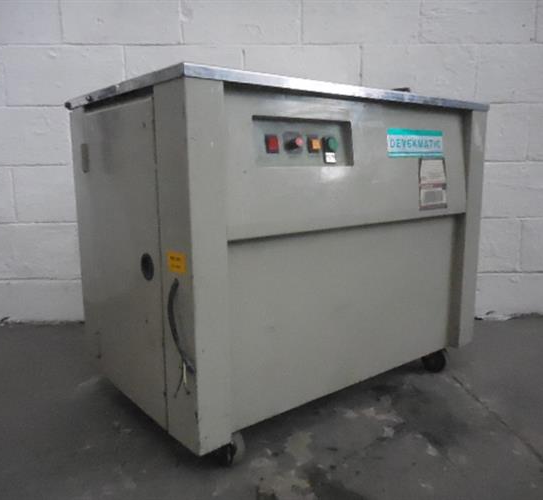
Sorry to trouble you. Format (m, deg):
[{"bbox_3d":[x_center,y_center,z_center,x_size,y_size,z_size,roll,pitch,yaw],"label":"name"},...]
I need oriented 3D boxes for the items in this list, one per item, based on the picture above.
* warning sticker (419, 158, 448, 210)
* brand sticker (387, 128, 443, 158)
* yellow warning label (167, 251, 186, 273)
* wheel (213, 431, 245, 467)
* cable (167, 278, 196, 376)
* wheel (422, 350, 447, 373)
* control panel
[{"bbox_3d":[0.406,-0.166,1.202,0.115,0.129,0.005,-8,4,-38],"label":"warning sticker"},{"bbox_3d":[0.354,-0.257,1.163,0.225,0.069,0.005,-8,4,-38],"label":"brand sticker"},{"bbox_3d":[-0.165,0.022,0.833,0.005,0.039,0.068,-8,12,-38],"label":"yellow warning label"},{"bbox_3d":[-0.088,0.398,0.968,0.068,0.070,0.036,0,10,0],"label":"wheel"},{"bbox_3d":[-0.171,0.141,0.835,0.036,0.178,0.080,-8,12,-38],"label":"cable"},{"bbox_3d":[0.469,0.320,1.401,0.068,0.068,0.032,0,10,0],"label":"wheel"},{"bbox_3d":[0.064,-0.212,0.957,0.258,0.094,0.032,-8,4,-38],"label":"control panel"}]

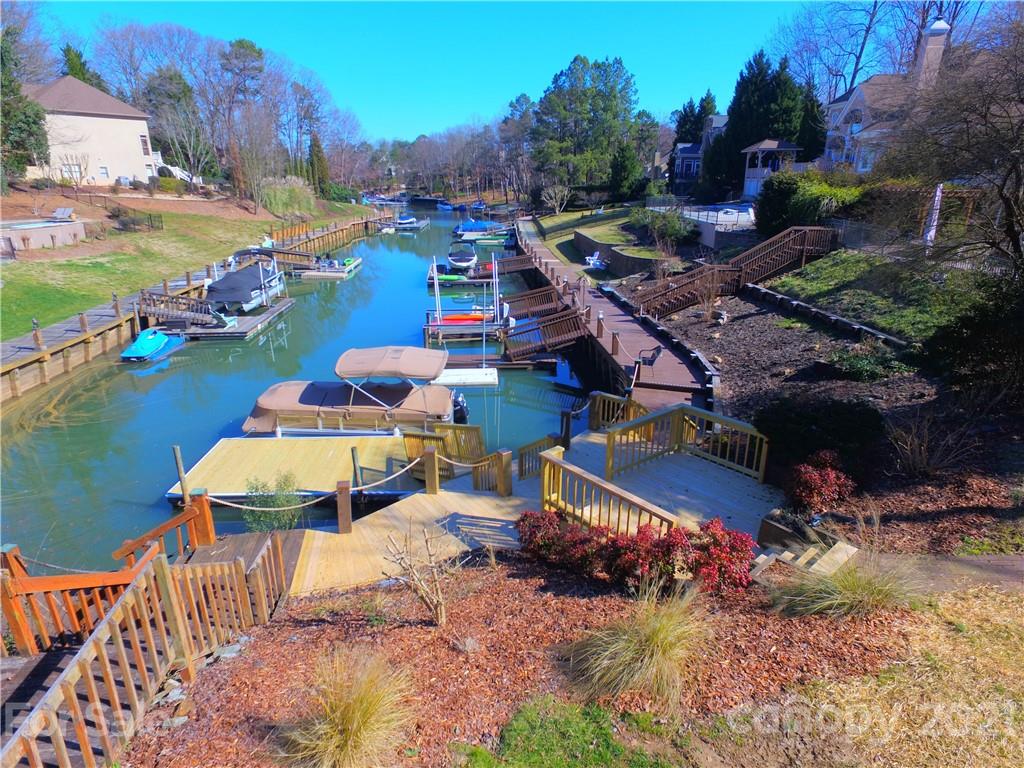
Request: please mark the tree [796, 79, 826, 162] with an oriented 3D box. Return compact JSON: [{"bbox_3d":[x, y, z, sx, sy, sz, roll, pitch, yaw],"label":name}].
[{"bbox_3d":[31.196,-26.926,61.622,3.900,9.000,3.900,8,21,23],"label":"tree"}]

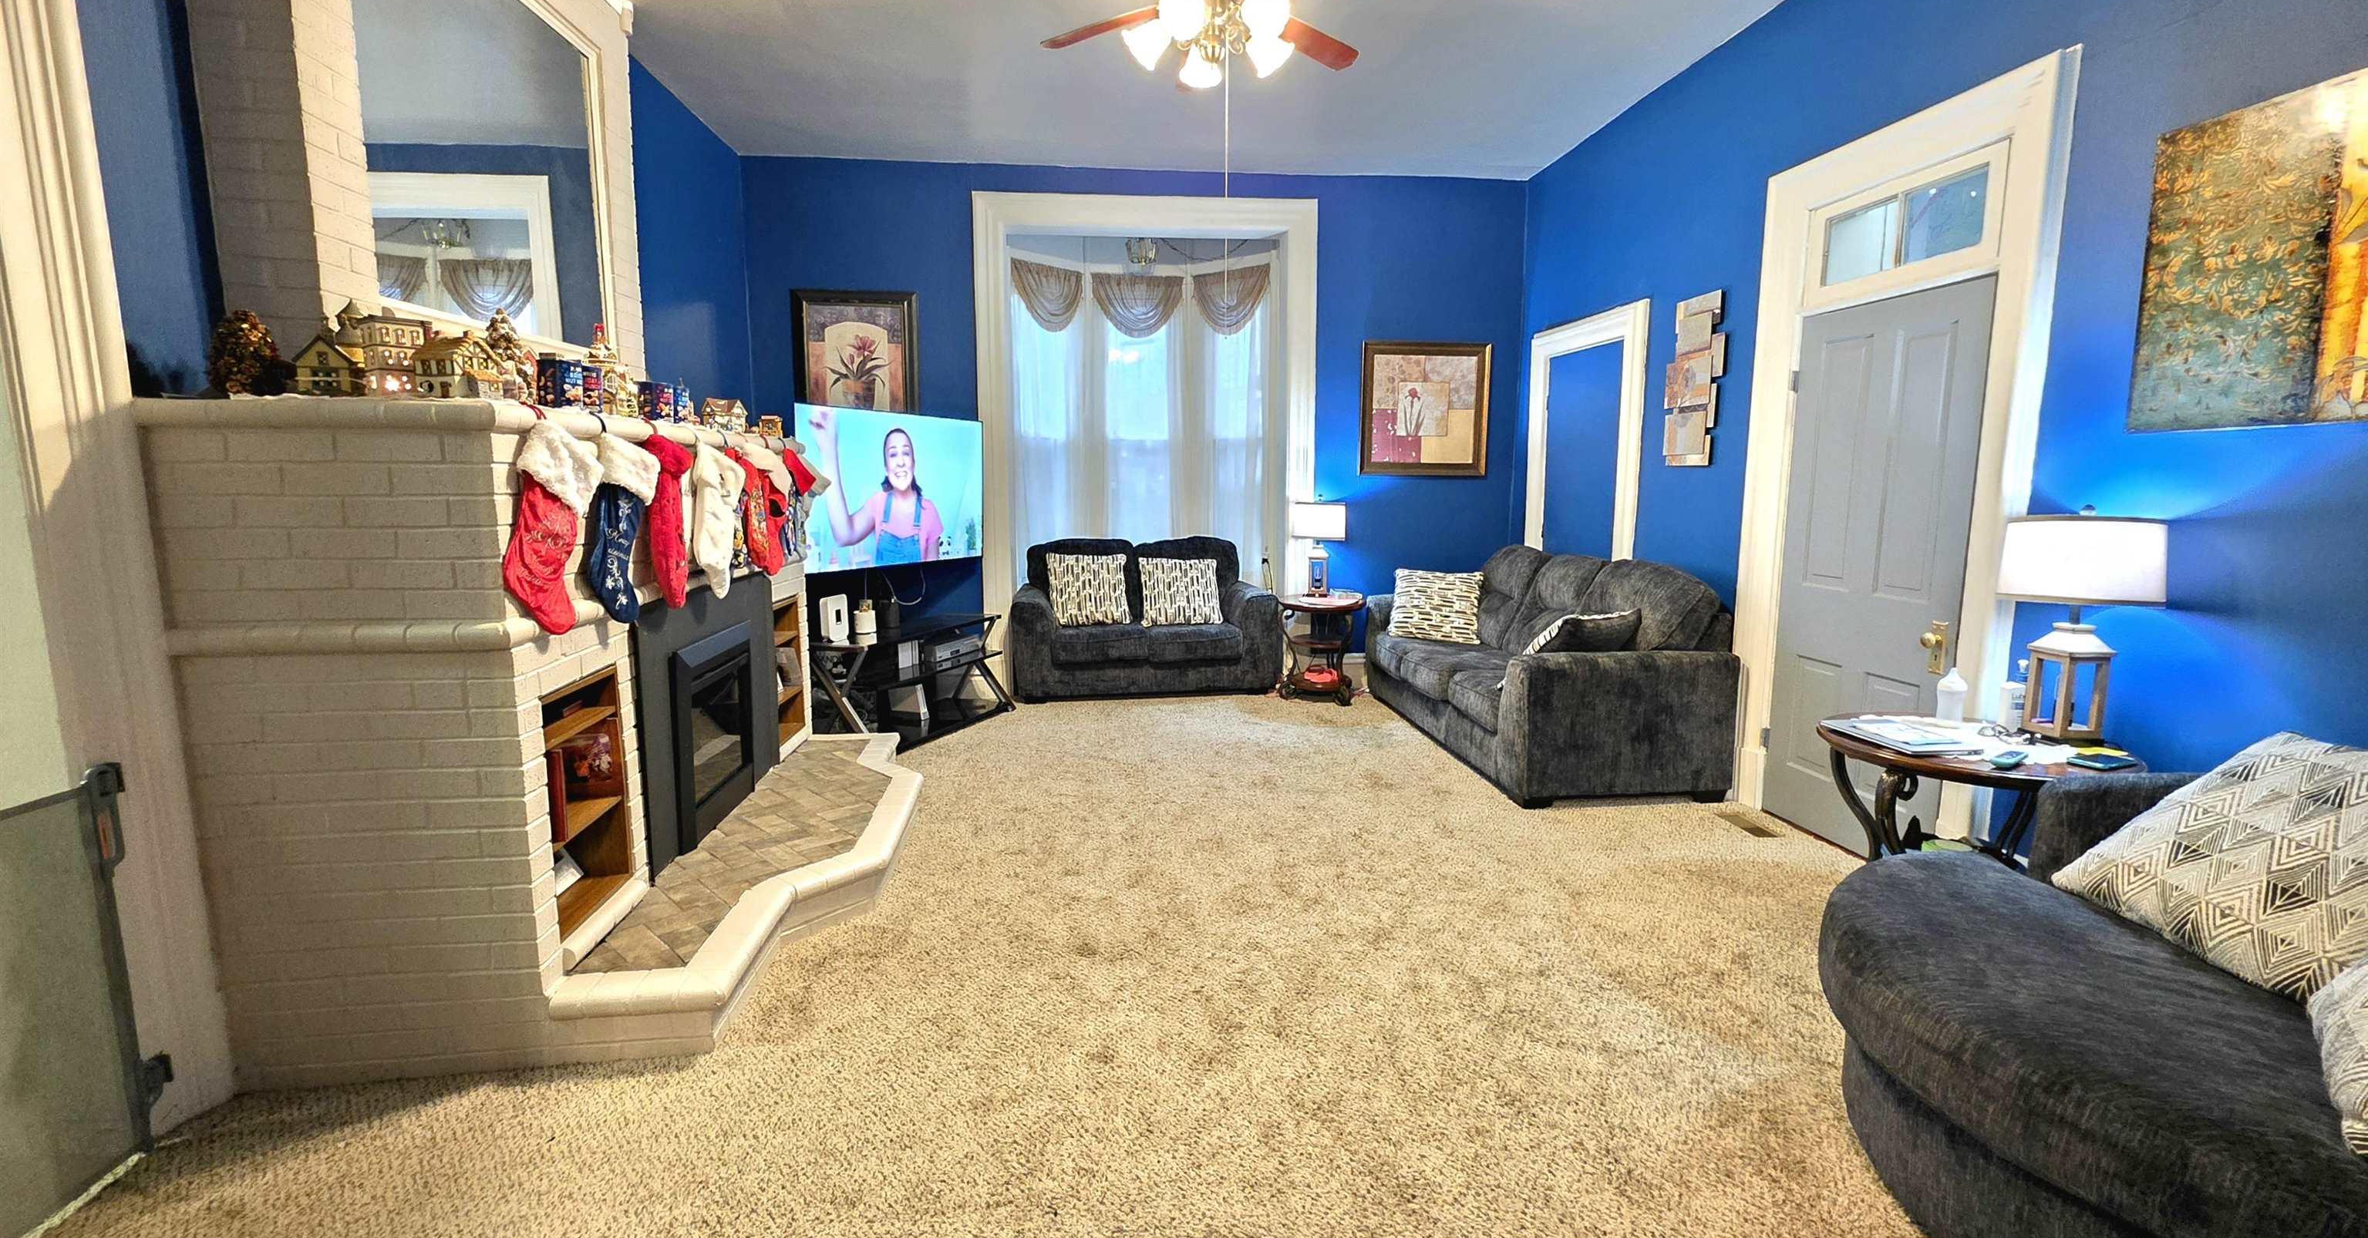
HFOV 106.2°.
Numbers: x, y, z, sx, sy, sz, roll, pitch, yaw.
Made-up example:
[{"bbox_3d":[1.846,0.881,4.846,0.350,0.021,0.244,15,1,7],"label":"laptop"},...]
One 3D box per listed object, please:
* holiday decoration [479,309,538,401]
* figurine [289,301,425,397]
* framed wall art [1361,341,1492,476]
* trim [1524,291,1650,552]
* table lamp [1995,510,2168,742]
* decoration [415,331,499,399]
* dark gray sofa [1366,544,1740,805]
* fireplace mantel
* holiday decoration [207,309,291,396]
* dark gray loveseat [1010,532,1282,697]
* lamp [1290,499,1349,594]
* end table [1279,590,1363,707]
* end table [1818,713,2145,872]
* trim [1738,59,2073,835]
[{"bbox_3d":[-1.629,-0.618,2.143,0.114,0.240,0.114,-1,9,-6],"label":"holiday decoration"},{"bbox_3d":[-1.850,-0.584,1.987,0.220,0.210,0.150,-8,12,-42],"label":"figurine"},{"bbox_3d":[1.571,-1.350,5.763,0.830,0.840,0.040,-1,9,-6],"label":"framed wall art"},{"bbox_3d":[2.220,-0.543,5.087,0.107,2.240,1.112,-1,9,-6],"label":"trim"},{"bbox_3d":[2.384,0.015,2.384,0.345,0.635,0.345,-1,9,-6],"label":"table lamp"},{"bbox_3d":[-1.639,-0.563,2.020,0.118,0.167,0.141,1,9,9],"label":"decoration"},{"bbox_3d":[1.758,0.152,4.731,0.951,0.972,2.157,-1,9,-6],"label":"dark gray sofa"},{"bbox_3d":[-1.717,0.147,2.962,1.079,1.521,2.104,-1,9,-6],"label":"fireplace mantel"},{"bbox_3d":[-1.998,-0.559,1.907,0.123,0.195,0.123,-1,9,-6],"label":"holiday decoration"},{"bbox_3d":[-0.255,-0.031,6.162,1.735,0.960,0.970,-1,9,-7],"label":"dark gray loveseat"},{"bbox_3d":[0.839,-0.443,5.541,0.350,0.640,0.350,-1,9,-6],"label":"lamp"},{"bbox_3d":[0.868,0.203,5.642,0.530,0.645,0.550,-1,9,-6],"label":"end table"},{"bbox_3d":[2.120,0.671,2.437,0.690,0.680,0.680,-1,9,-6],"label":"end table"},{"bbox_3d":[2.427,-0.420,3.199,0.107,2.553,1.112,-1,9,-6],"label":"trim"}]

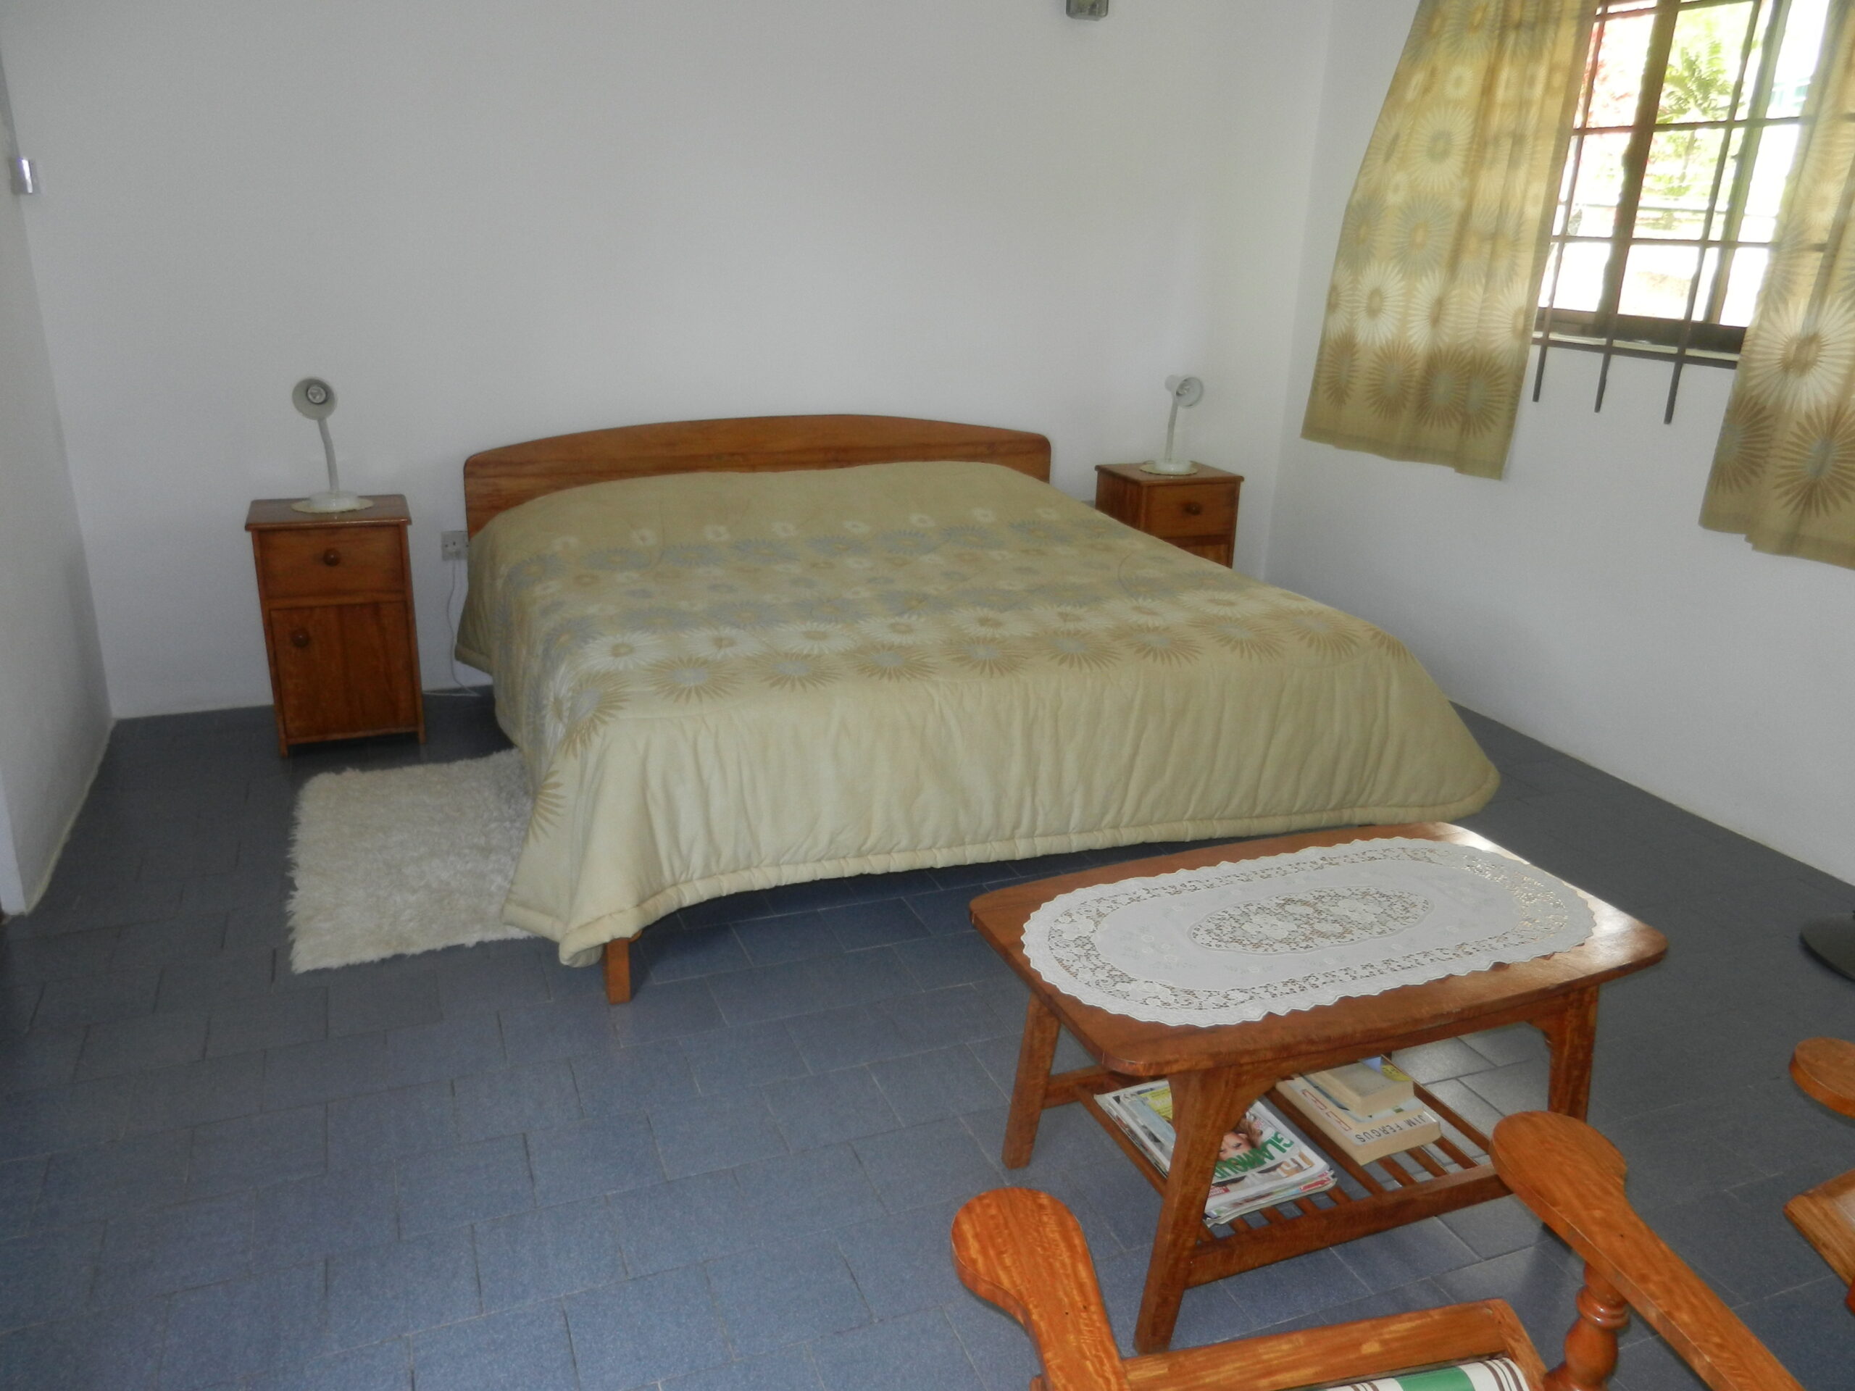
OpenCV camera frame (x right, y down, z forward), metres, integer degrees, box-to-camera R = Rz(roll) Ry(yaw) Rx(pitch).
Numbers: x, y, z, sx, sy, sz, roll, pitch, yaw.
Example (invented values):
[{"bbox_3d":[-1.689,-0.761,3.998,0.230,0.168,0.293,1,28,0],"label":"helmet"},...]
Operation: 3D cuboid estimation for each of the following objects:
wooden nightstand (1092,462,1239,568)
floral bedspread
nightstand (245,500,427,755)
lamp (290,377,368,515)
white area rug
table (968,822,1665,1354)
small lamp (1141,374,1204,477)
[{"bbox_3d":[0.883,-0.519,5.109,0.432,0.675,0.361,-7,20,-24],"label":"wooden nightstand"},{"bbox_3d":[-0.071,-0.176,3.718,2.345,0.594,2.098,-6,20,-22],"label":"floral bedspread"},{"bbox_3d":[-1.715,-0.216,3.933,0.411,0.666,0.356,-6,20,-22],"label":"nightstand"},{"bbox_3d":[-1.700,-0.710,3.790,0.203,0.363,0.198,-4,19,-18],"label":"lamp"},{"bbox_3d":[-1.196,0.350,3.287,0.653,0.045,1.118,-6,20,-22],"label":"white area rug"},{"bbox_3d":[0.582,0.571,2.118,0.970,0.485,0.544,-6,20,-22],"label":"table"},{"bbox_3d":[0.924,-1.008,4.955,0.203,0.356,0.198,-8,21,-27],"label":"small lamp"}]

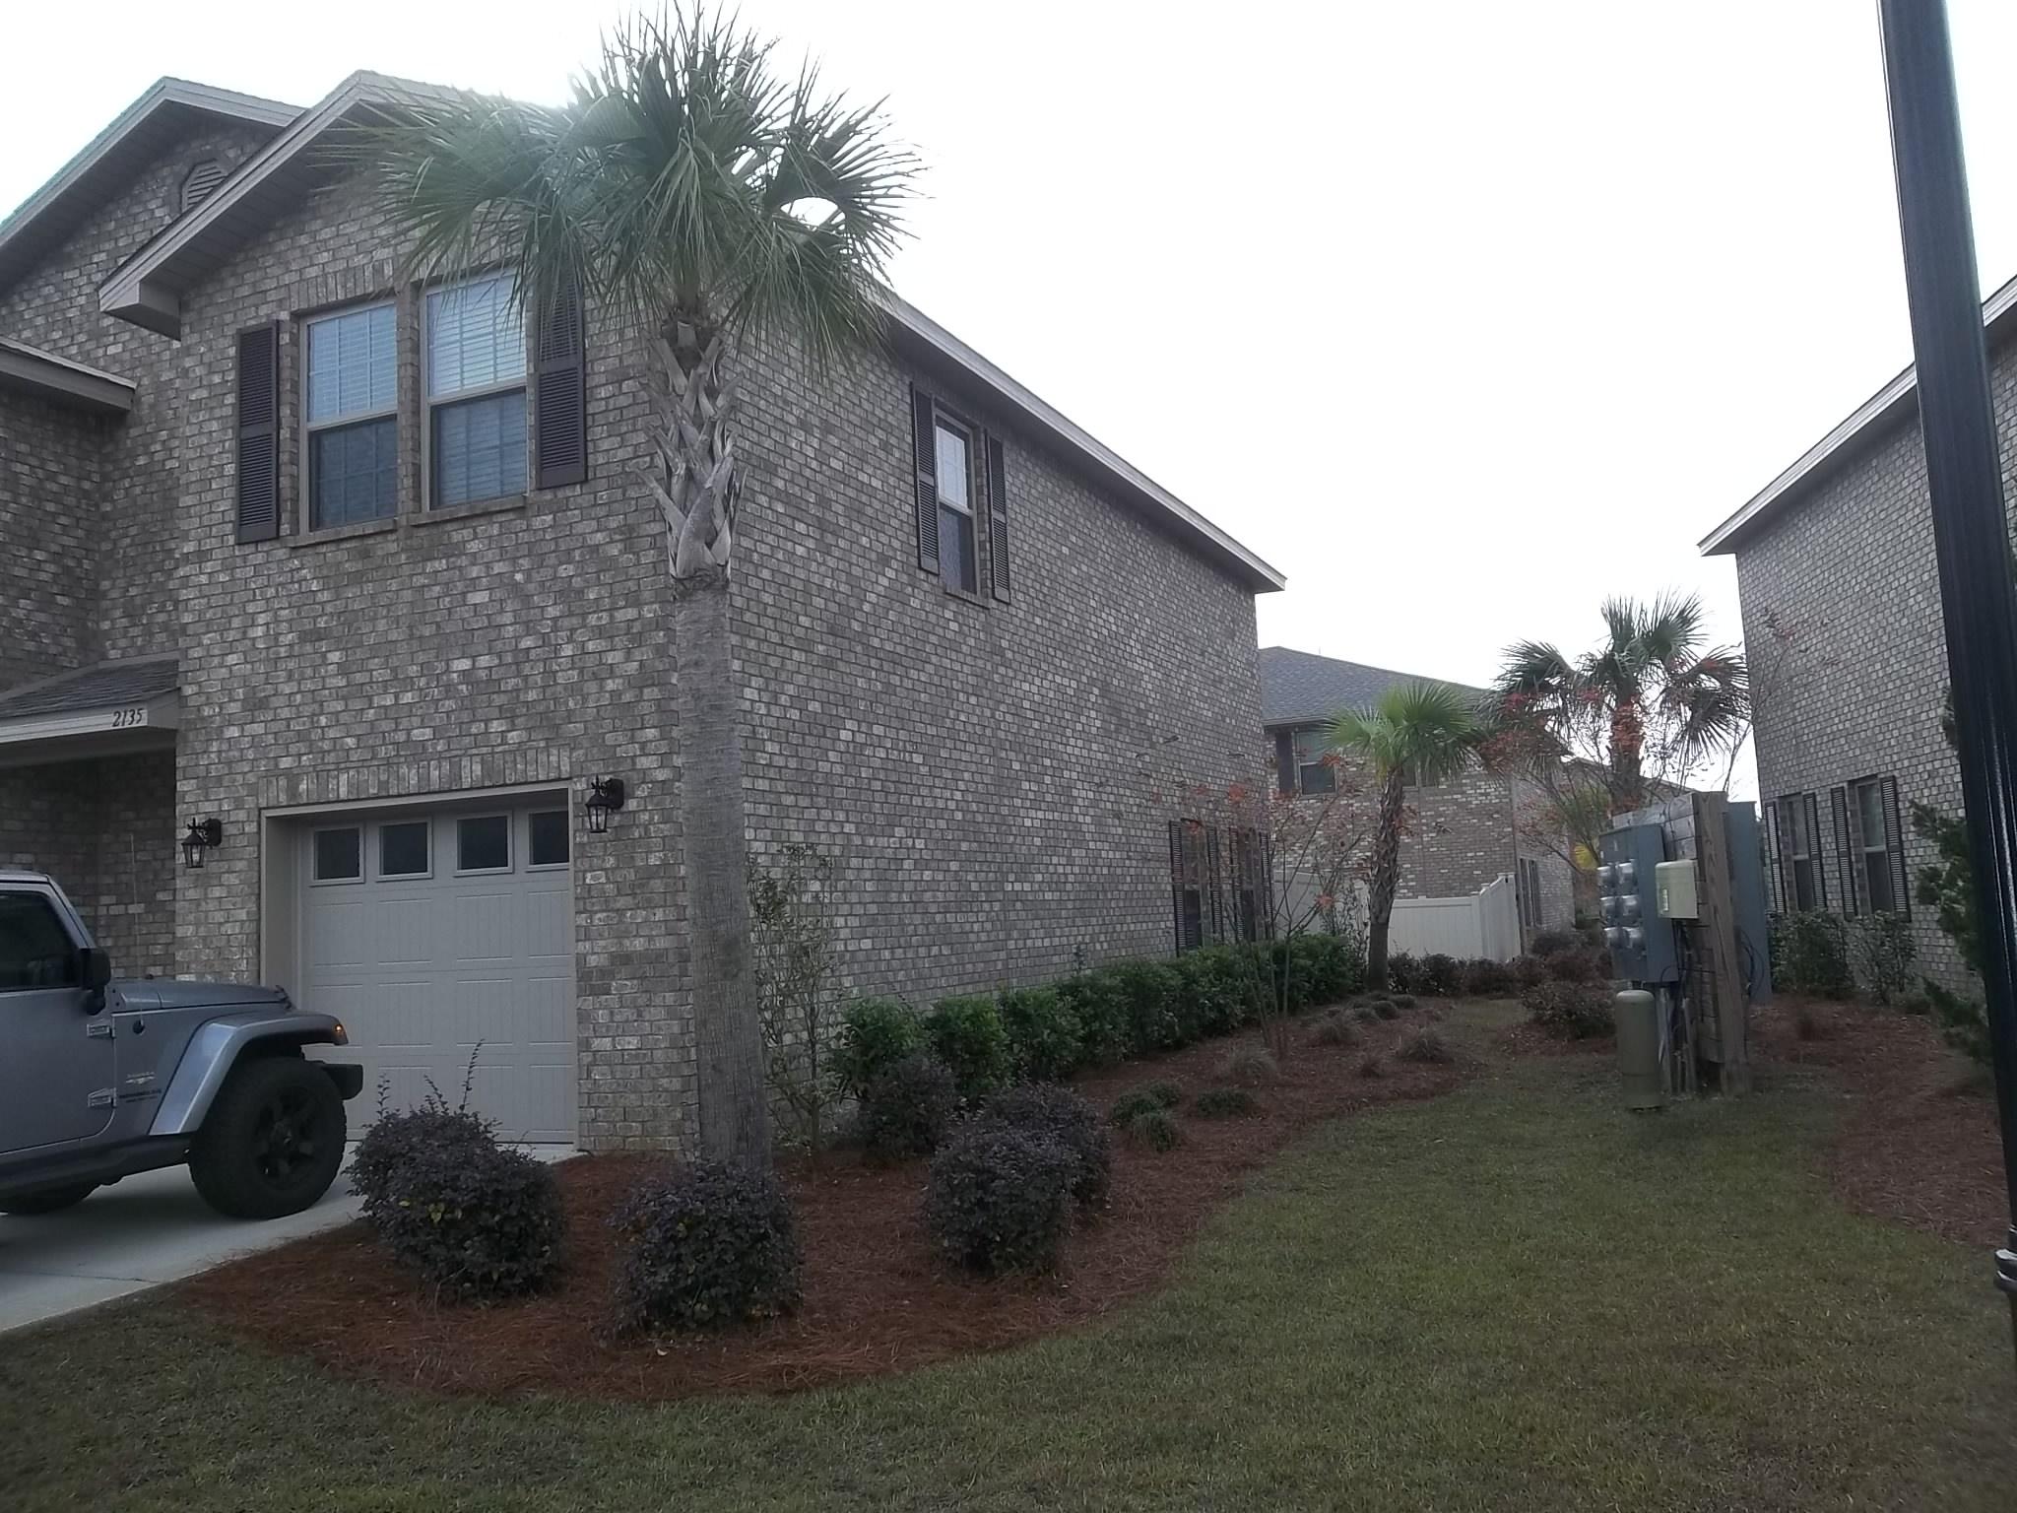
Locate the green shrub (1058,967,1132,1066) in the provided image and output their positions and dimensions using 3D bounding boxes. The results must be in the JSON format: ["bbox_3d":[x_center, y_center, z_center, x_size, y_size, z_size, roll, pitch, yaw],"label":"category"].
[{"bbox_3d":[0.752,2.187,13.162,0.680,0.769,0.680,-3,-6,3],"label":"green shrub"}]

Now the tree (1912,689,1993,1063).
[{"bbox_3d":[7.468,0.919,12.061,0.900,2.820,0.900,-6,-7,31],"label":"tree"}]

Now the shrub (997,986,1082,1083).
[{"bbox_3d":[0.235,2.115,12.082,0.700,0.700,0.700,-3,-6,1],"label":"shrub"}]

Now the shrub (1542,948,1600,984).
[{"bbox_3d":[7.615,2.898,21.269,0.770,0.590,0.750,-5,-6,19],"label":"shrub"}]

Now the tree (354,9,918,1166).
[{"bbox_3d":[-1.874,-0.892,8.101,2.960,6.170,2.820,-1,-6,-13],"label":"tree"}]

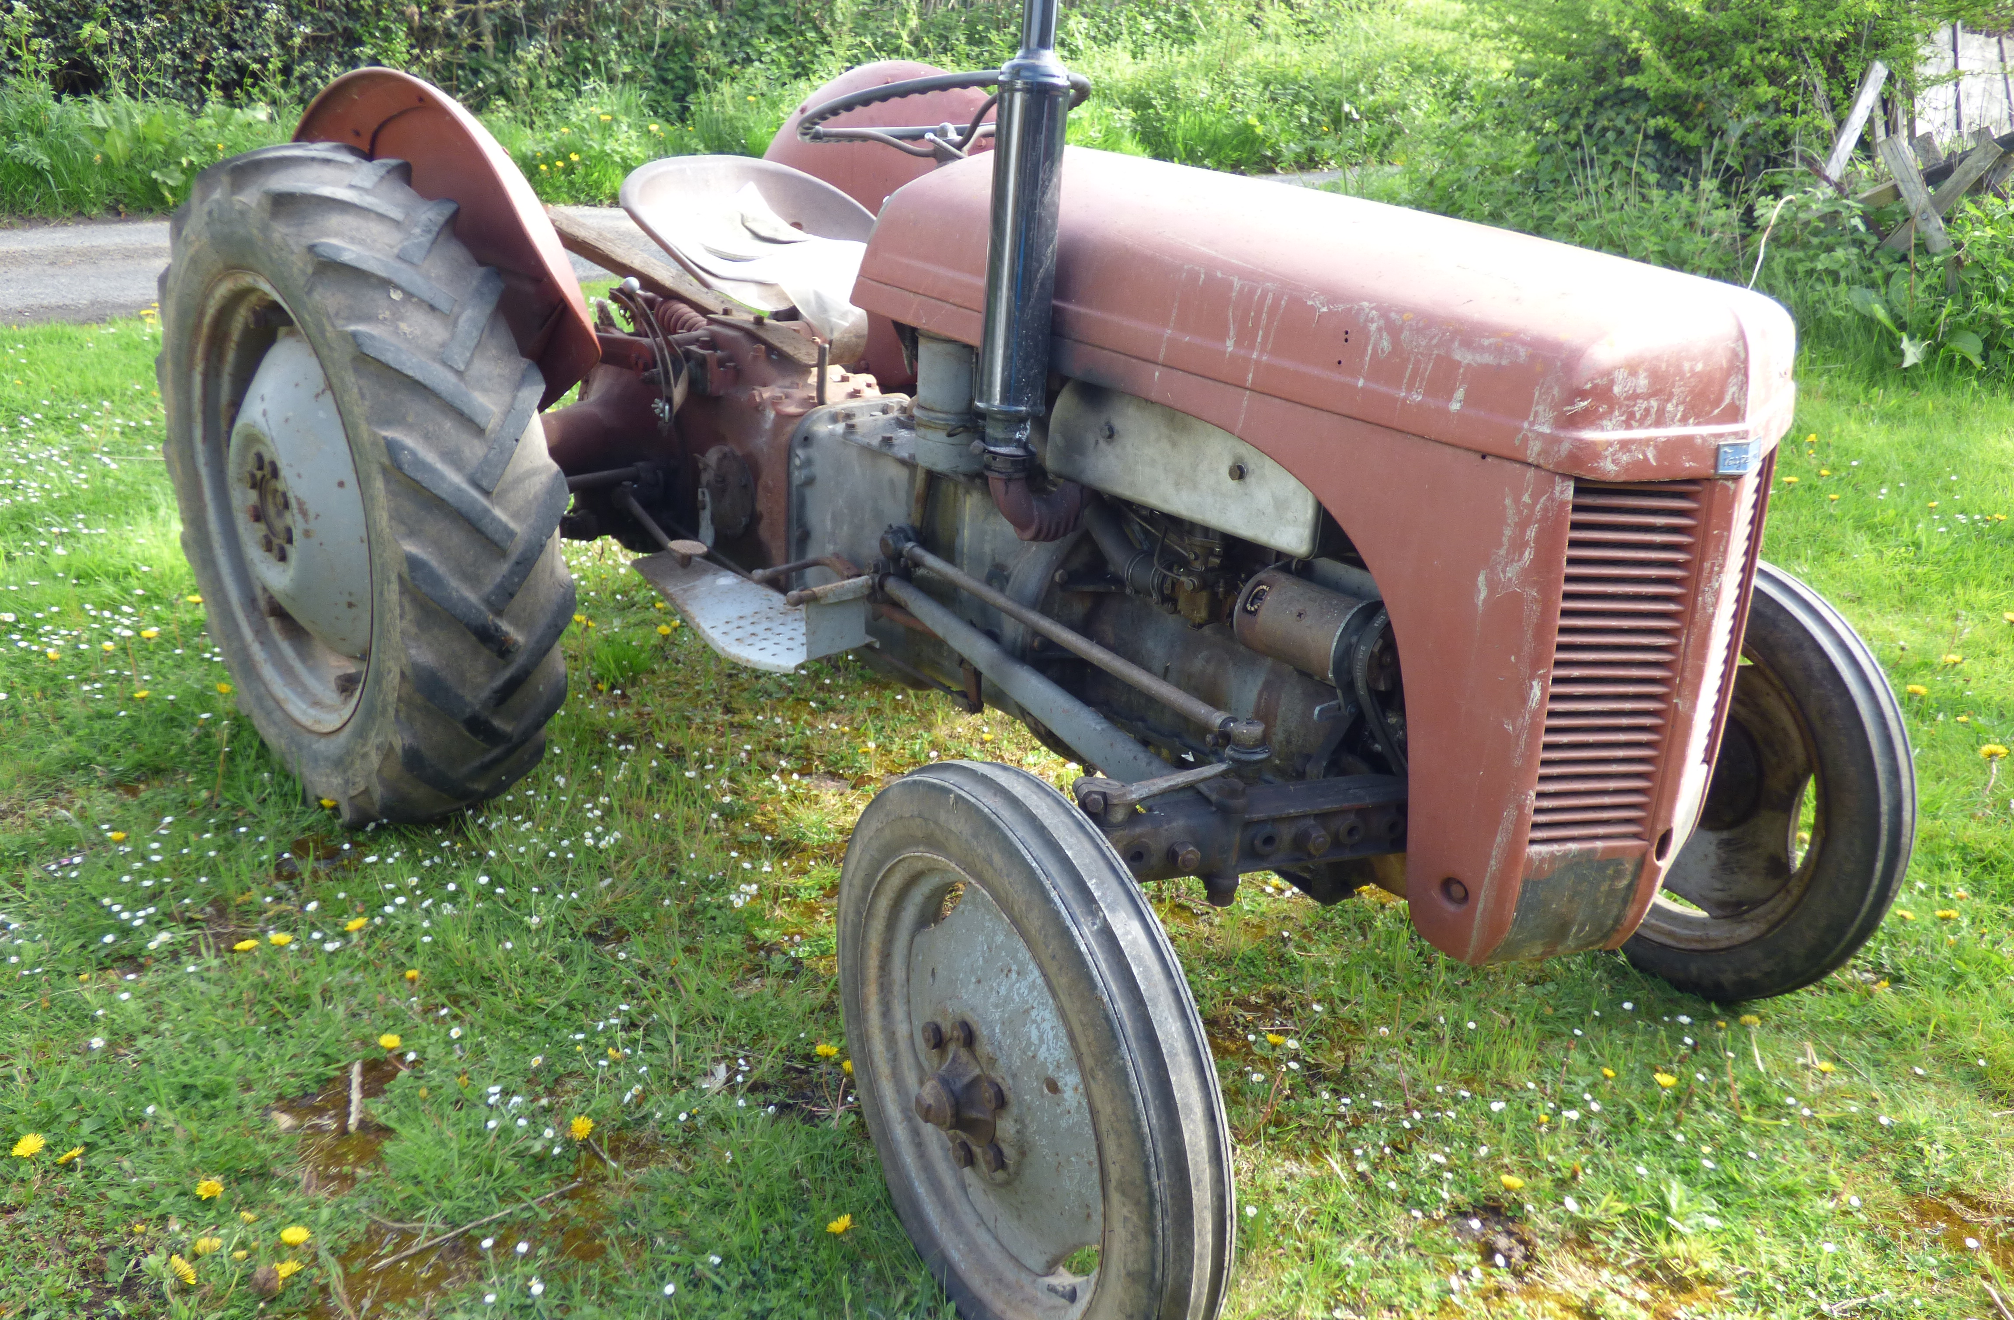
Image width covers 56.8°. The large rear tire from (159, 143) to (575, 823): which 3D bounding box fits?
[{"bbox_3d":[-1.111,-0.278,3.139,0.280,1.160,1.155,-14,25,-38],"label":"large rear tire"}]

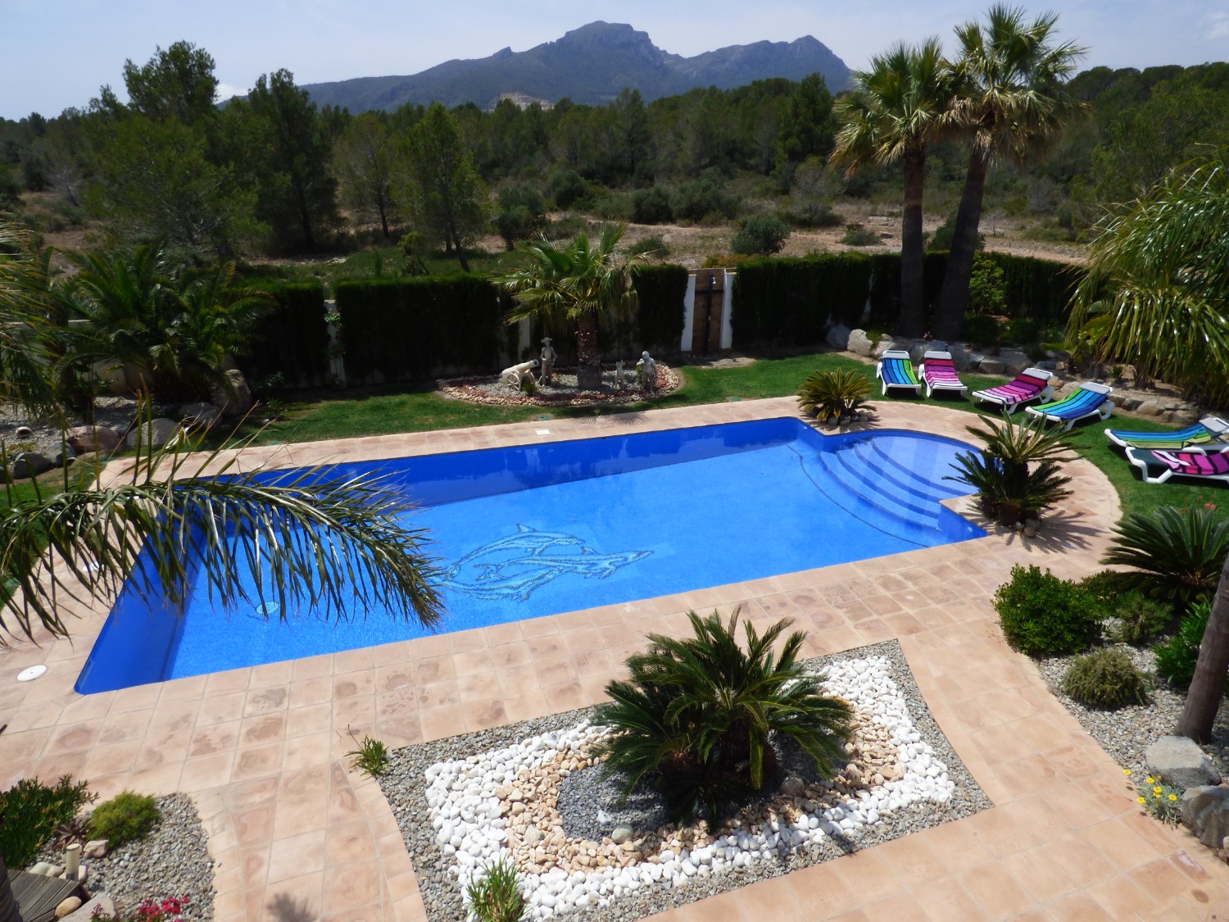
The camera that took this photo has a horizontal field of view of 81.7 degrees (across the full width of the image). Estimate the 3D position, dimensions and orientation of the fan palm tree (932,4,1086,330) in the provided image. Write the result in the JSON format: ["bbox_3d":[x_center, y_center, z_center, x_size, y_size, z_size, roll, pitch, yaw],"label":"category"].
[{"bbox_3d":[8.824,-6.498,16.796,3.200,7.250,3.200,12,25,23],"label":"fan palm tree"}]

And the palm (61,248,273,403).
[{"bbox_3d":[-8.774,-2.715,14.116,3.650,2.950,3.400,-13,27,-29],"label":"palm"}]

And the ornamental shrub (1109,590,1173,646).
[{"bbox_3d":[5.578,1.663,7.476,0.650,0.490,0.590,22,31,38],"label":"ornamental shrub"}]

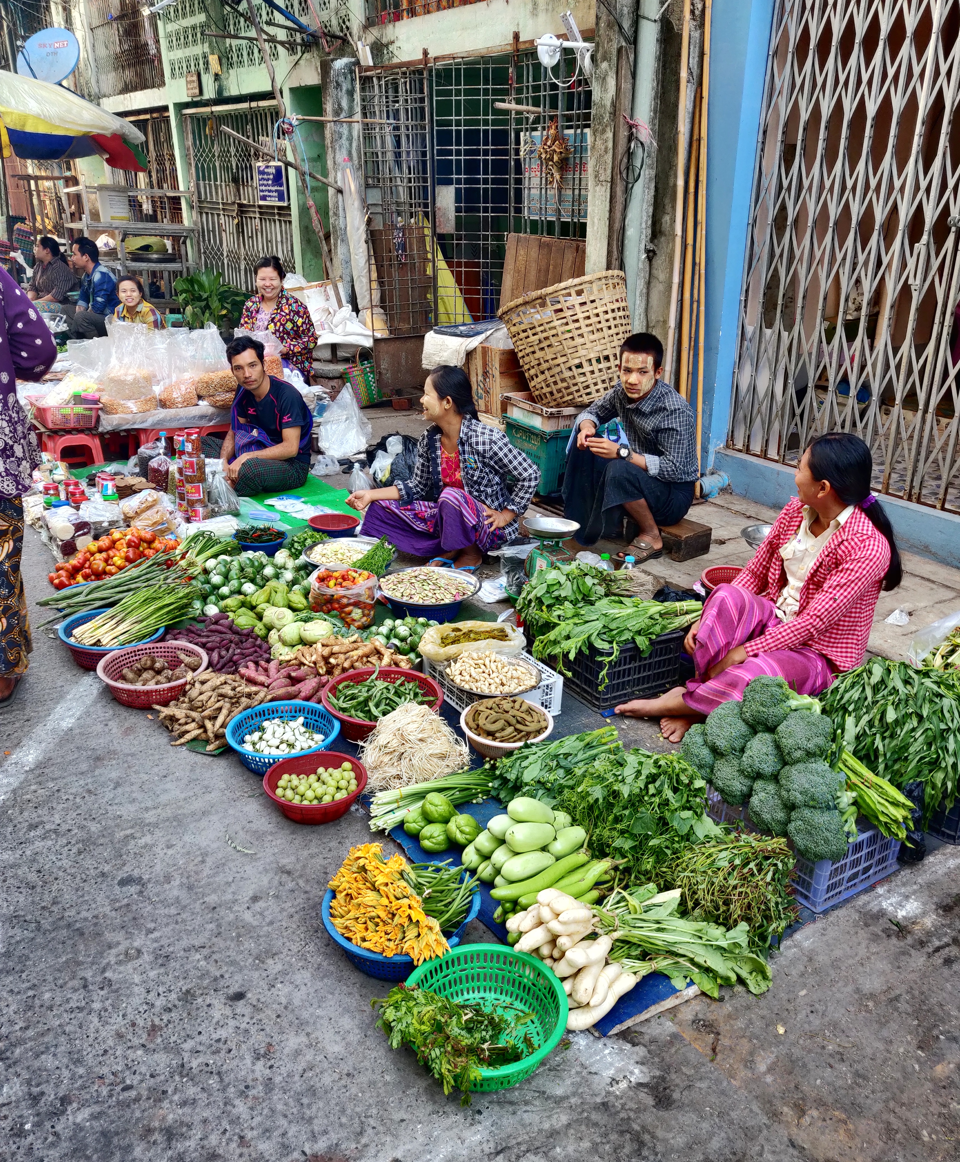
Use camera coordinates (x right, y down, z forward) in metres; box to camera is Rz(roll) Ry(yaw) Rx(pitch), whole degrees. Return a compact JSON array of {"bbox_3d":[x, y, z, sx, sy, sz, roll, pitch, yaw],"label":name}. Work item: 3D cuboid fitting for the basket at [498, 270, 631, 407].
[{"bbox_3d":[0.452,-1.166,4.520,0.640,0.520,0.640,-19,4,8],"label":"basket"}]

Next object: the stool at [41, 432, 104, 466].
[{"bbox_3d":[-2.434,-0.795,5.481,0.330,0.200,0.280,-13,26,-27],"label":"stool"}]

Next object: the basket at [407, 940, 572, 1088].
[{"bbox_3d":[0.014,0.855,1.783,0.310,0.106,0.310,-1,25,0],"label":"basket"}]

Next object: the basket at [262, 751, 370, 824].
[{"bbox_3d":[-0.426,0.557,2.414,0.260,0.090,0.260,0,23,0],"label":"basket"}]

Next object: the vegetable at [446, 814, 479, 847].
[{"bbox_3d":[-0.038,0.609,2.276,0.090,0.075,0.075,-15,29,-28],"label":"vegetable"}]

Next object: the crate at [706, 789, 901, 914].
[{"bbox_3d":[0.762,0.573,2.249,0.275,0.155,0.380,-17,30,-31],"label":"crate"}]

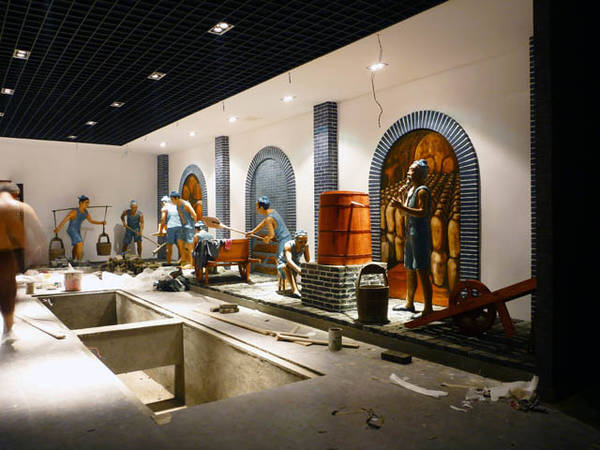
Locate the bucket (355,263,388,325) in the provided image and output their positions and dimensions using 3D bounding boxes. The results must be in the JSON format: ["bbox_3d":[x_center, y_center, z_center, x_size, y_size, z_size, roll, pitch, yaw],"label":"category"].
[{"bbox_3d":[0.760,0.700,5.024,0.310,0.580,0.310,0,0,11],"label":"bucket"}]

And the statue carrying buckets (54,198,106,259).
[{"bbox_3d":[-5.337,0.109,11.801,1.100,1.680,0.600,0,0,6],"label":"statue carrying buckets"}]

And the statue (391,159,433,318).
[{"bbox_3d":[1.257,0.117,5.471,0.500,1.740,0.480,0,0,-10],"label":"statue"}]

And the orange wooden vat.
[{"bbox_3d":[0.561,0.039,5.980,0.670,0.860,0.670,0,0,0],"label":"orange wooden vat"}]

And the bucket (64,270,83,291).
[{"bbox_3d":[-3.906,0.962,8.376,0.295,0.315,0.295,0,0,0],"label":"bucket"}]

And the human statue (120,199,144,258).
[{"bbox_3d":[-4.452,0.143,12.901,0.600,1.600,0.500,0,0,-31],"label":"human statue"}]

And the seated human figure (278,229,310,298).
[{"bbox_3d":[-0.078,0.529,6.873,0.450,0.900,0.580,0,0,-31],"label":"seated human figure"}]

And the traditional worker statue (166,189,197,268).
[{"bbox_3d":[-2.605,0.105,10.851,0.550,1.700,0.550,0,0,-30],"label":"traditional worker statue"}]

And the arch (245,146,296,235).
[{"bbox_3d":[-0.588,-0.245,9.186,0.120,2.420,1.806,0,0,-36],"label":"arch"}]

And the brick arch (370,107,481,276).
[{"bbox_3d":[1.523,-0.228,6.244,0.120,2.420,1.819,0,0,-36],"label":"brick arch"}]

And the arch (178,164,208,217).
[{"bbox_3d":[-2.677,-0.263,12.098,0.120,2.420,1.786,0,0,-36],"label":"arch"}]

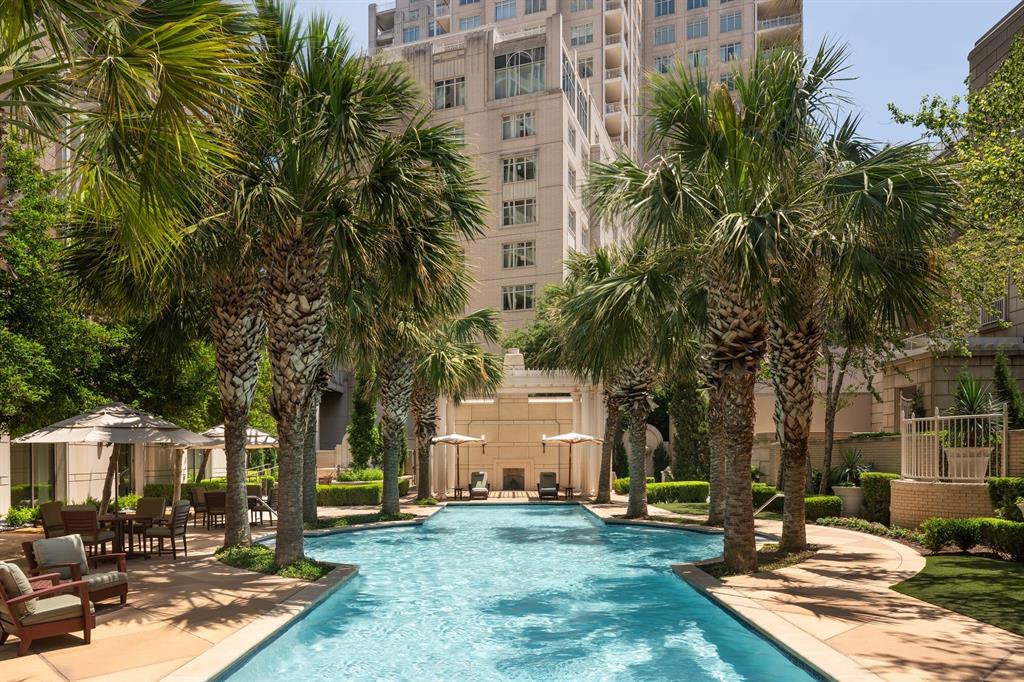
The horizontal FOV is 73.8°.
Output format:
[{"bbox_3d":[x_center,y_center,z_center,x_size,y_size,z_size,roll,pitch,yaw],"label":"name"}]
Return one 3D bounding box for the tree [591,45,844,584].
[{"bbox_3d":[3.085,-0.491,10.000,4.000,7.700,4.000,0,-5,0],"label":"tree"}]

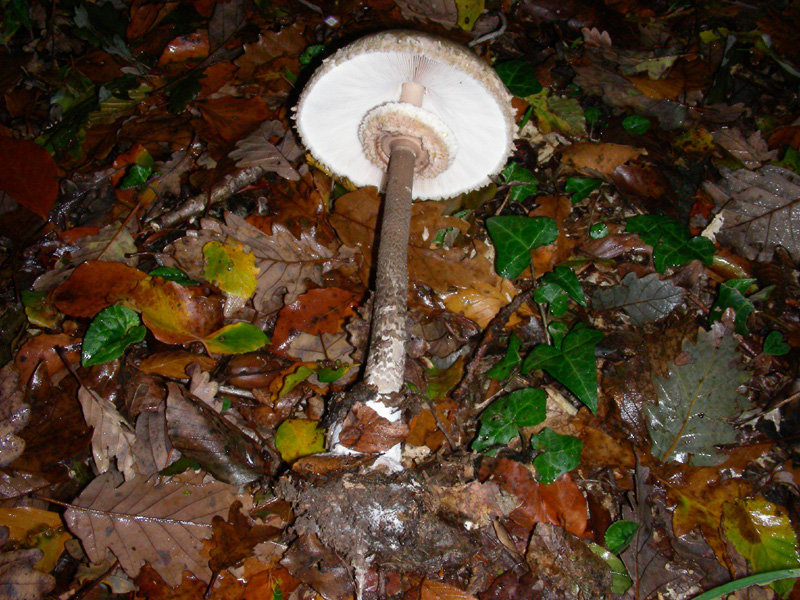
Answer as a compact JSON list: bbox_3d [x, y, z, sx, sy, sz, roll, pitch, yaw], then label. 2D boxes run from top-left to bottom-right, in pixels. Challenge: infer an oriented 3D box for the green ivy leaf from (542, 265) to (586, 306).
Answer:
[{"bbox_3d":[0.113,-0.009,0.607,0.021,0.014,0.037,-11,51,-9],"label":"green ivy leaf"}]

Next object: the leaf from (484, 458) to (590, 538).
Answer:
[{"bbox_3d":[0.084,0.120,0.547,0.077,0.016,0.050,33,54,28],"label":"leaf"}]

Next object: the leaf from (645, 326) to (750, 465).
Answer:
[{"bbox_3d":[0.189,0.056,0.552,0.061,0.020,0.116,13,51,11],"label":"leaf"}]

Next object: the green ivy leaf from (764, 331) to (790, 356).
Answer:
[{"bbox_3d":[0.246,0.028,0.576,0.018,0.008,0.019,0,50,0],"label":"green ivy leaf"}]

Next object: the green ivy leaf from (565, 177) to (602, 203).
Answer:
[{"bbox_3d":[0.160,-0.100,0.771,0.043,0.010,0.029,-25,50,-23],"label":"green ivy leaf"}]

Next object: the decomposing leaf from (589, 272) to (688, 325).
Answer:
[{"bbox_3d":[0.159,-0.002,0.589,0.066,0.015,0.045,-9,46,-9],"label":"decomposing leaf"}]

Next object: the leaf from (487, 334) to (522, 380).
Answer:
[{"bbox_3d":[0.064,0.037,0.546,0.036,0.014,0.028,-23,49,-21],"label":"leaf"}]

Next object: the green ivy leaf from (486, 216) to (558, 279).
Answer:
[{"bbox_3d":[0.092,-0.039,0.632,0.050,0.016,0.057,-5,50,-4],"label":"green ivy leaf"}]

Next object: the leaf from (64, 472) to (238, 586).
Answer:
[{"bbox_3d":[-0.143,0.131,0.516,0.111,0.014,0.070,6,55,4],"label":"leaf"}]

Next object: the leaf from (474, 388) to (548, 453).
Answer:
[{"bbox_3d":[0.074,0.079,0.591,0.072,0.013,0.032,-25,50,-23],"label":"leaf"}]

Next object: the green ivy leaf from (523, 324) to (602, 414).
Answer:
[{"bbox_3d":[0.105,0.042,0.534,0.058,0.016,0.066,-12,46,-11],"label":"green ivy leaf"}]

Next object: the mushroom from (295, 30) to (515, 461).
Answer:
[{"bbox_3d":[-0.003,-0.045,0.573,0.150,0.150,0.292,6,59,0],"label":"mushroom"}]

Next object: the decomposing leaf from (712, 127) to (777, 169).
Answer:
[{"bbox_3d":[0.274,-0.123,0.694,0.039,0.012,0.049,-27,59,-18],"label":"decomposing leaf"}]

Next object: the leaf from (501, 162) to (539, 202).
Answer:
[{"bbox_3d":[0.091,-0.091,0.674,0.030,0.014,0.042,-12,46,-12],"label":"leaf"}]

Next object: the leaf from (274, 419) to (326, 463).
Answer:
[{"bbox_3d":[-0.062,0.088,0.546,0.031,0.009,0.029,1,55,1],"label":"leaf"}]

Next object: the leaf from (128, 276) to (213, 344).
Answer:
[{"bbox_3d":[-0.172,0.009,0.659,0.088,0.015,0.046,34,54,29],"label":"leaf"}]

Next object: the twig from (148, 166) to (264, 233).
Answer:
[{"bbox_3d":[-0.145,-0.078,0.668,0.105,0.015,0.014,-34,54,-29],"label":"twig"}]

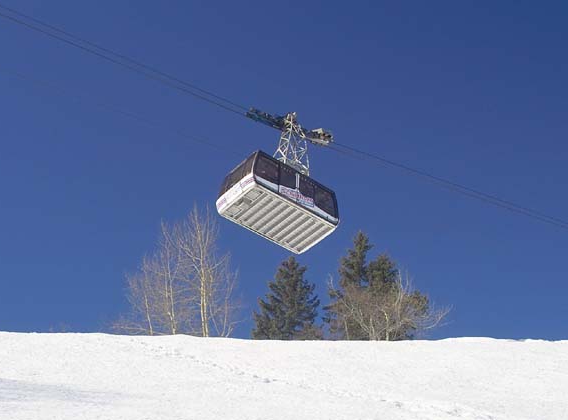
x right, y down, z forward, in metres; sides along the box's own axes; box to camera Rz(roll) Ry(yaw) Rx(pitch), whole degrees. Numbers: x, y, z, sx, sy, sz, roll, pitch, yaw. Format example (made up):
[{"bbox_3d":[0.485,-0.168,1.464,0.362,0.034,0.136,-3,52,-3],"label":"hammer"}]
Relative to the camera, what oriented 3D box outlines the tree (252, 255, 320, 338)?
[{"bbox_3d":[0.241,8.023,57.498,6.000,9.300,6.000,2,-38,0],"label":"tree"}]

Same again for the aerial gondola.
[{"bbox_3d":[0.177,-2.768,39.838,6.700,9.200,3.500,28,-45,-29],"label":"aerial gondola"}]

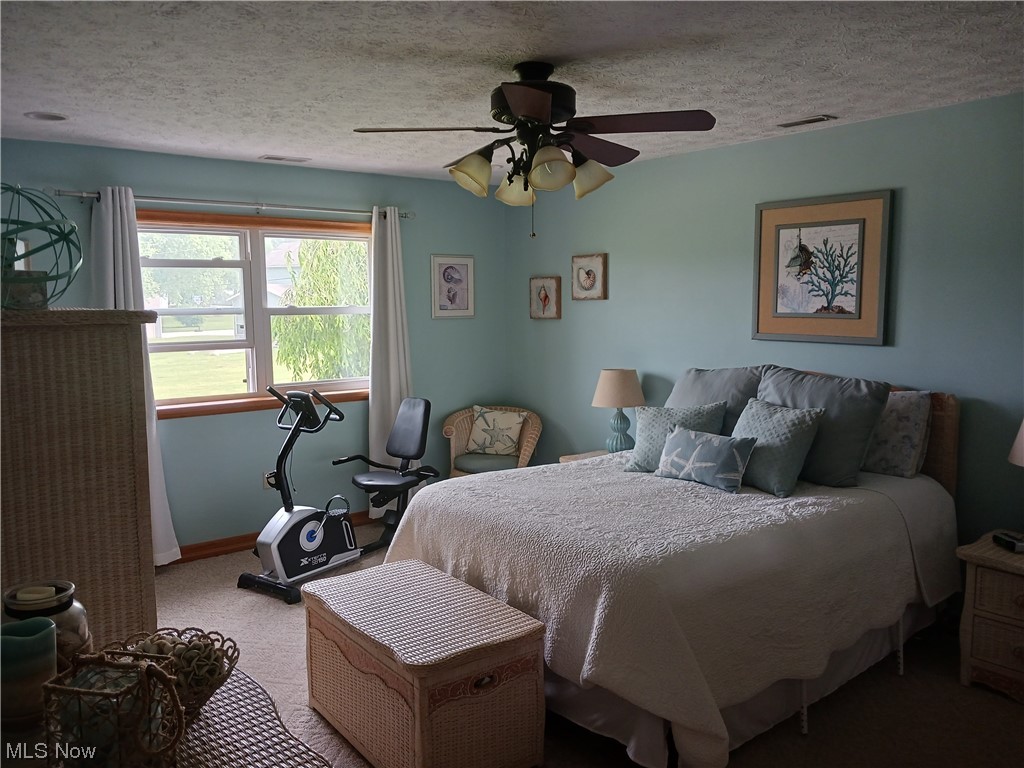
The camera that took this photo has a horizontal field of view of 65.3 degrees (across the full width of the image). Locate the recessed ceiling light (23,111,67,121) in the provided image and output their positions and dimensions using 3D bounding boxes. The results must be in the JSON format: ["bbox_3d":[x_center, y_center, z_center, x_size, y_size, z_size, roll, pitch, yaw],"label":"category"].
[{"bbox_3d":[-2.112,-1.209,3.625,0.180,0.020,0.180,-5,8,-37],"label":"recessed ceiling light"}]

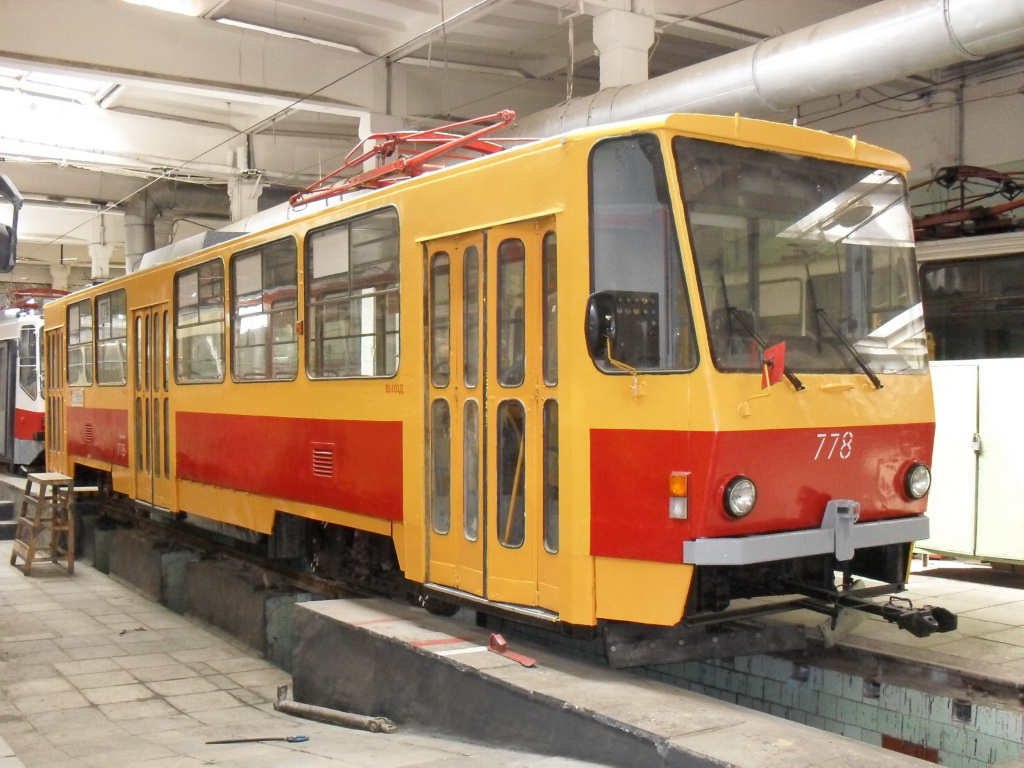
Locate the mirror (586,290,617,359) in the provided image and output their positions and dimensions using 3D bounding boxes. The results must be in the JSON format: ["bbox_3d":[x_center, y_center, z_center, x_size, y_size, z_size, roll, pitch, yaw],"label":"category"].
[{"bbox_3d":[0.426,-0.289,5.408,0.165,0.320,0.080,0,0,-21],"label":"mirror"}]

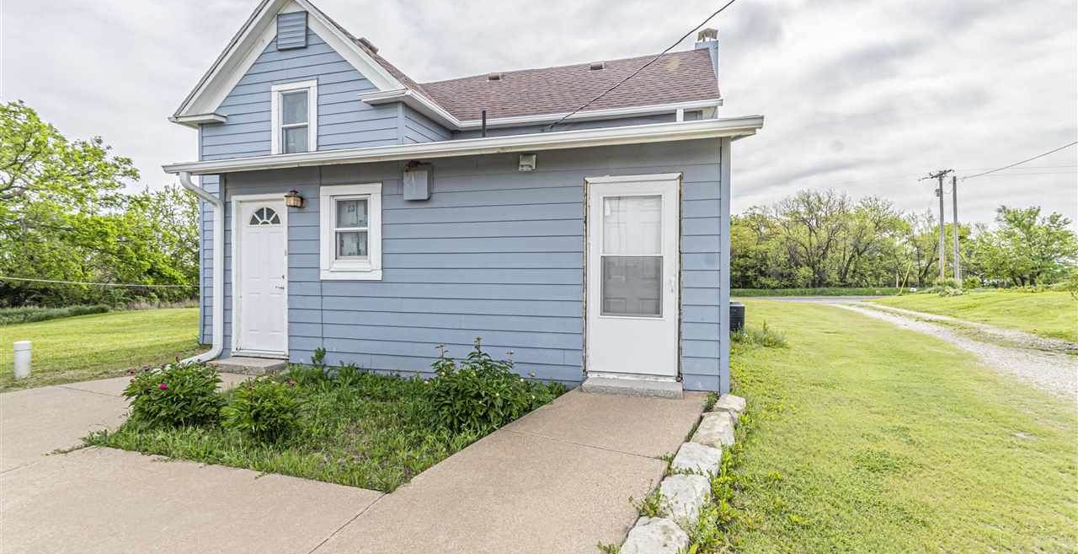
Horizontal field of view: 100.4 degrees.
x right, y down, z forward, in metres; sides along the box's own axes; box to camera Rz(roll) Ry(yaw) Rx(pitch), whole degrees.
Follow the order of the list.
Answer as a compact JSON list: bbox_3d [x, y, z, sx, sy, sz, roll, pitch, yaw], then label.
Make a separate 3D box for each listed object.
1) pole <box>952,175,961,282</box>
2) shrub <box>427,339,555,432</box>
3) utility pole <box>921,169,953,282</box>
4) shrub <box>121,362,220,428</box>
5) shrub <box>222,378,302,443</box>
[{"bbox_3d":[29.722,-3.121,32.000,0.280,8.400,0.280,-1,0,15],"label":"pole"},{"bbox_3d":[-0.399,0.895,3.900,1.100,0.650,0.950,0,0,15],"label":"shrub"},{"bbox_3d":[30.928,-3.559,34.500,0.600,9.320,2.500,0,0,19],"label":"utility pole"},{"bbox_3d":[-3.097,0.980,3.800,0.720,0.480,0.700,0,0,15],"label":"shrub"},{"bbox_3d":[-2.144,1.010,3.480,0.560,0.420,0.550,0,0,15],"label":"shrub"}]

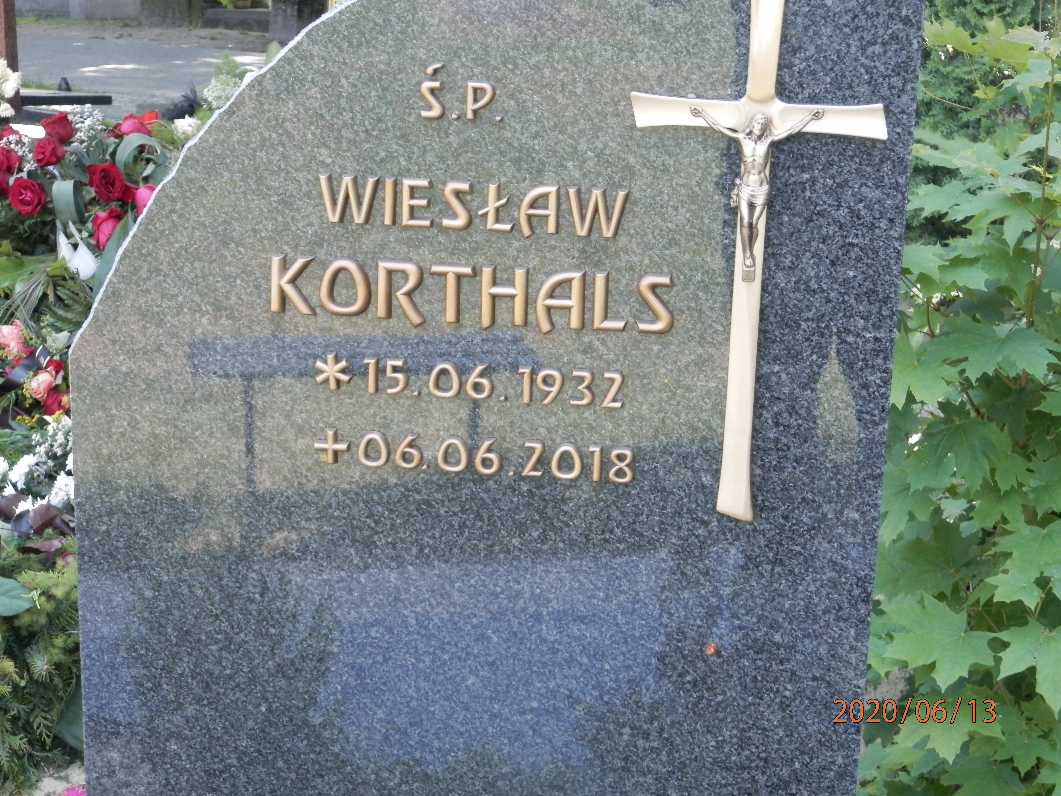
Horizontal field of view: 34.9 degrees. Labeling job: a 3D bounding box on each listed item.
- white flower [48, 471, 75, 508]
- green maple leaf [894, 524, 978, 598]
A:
[{"bbox_3d":[-0.761,0.149,2.750,0.055,0.056,0.048,-2,17,-11],"label":"white flower"},{"bbox_3d":[0.445,0.178,1.850,0.097,0.080,0.040,5,17,9],"label":"green maple leaf"}]

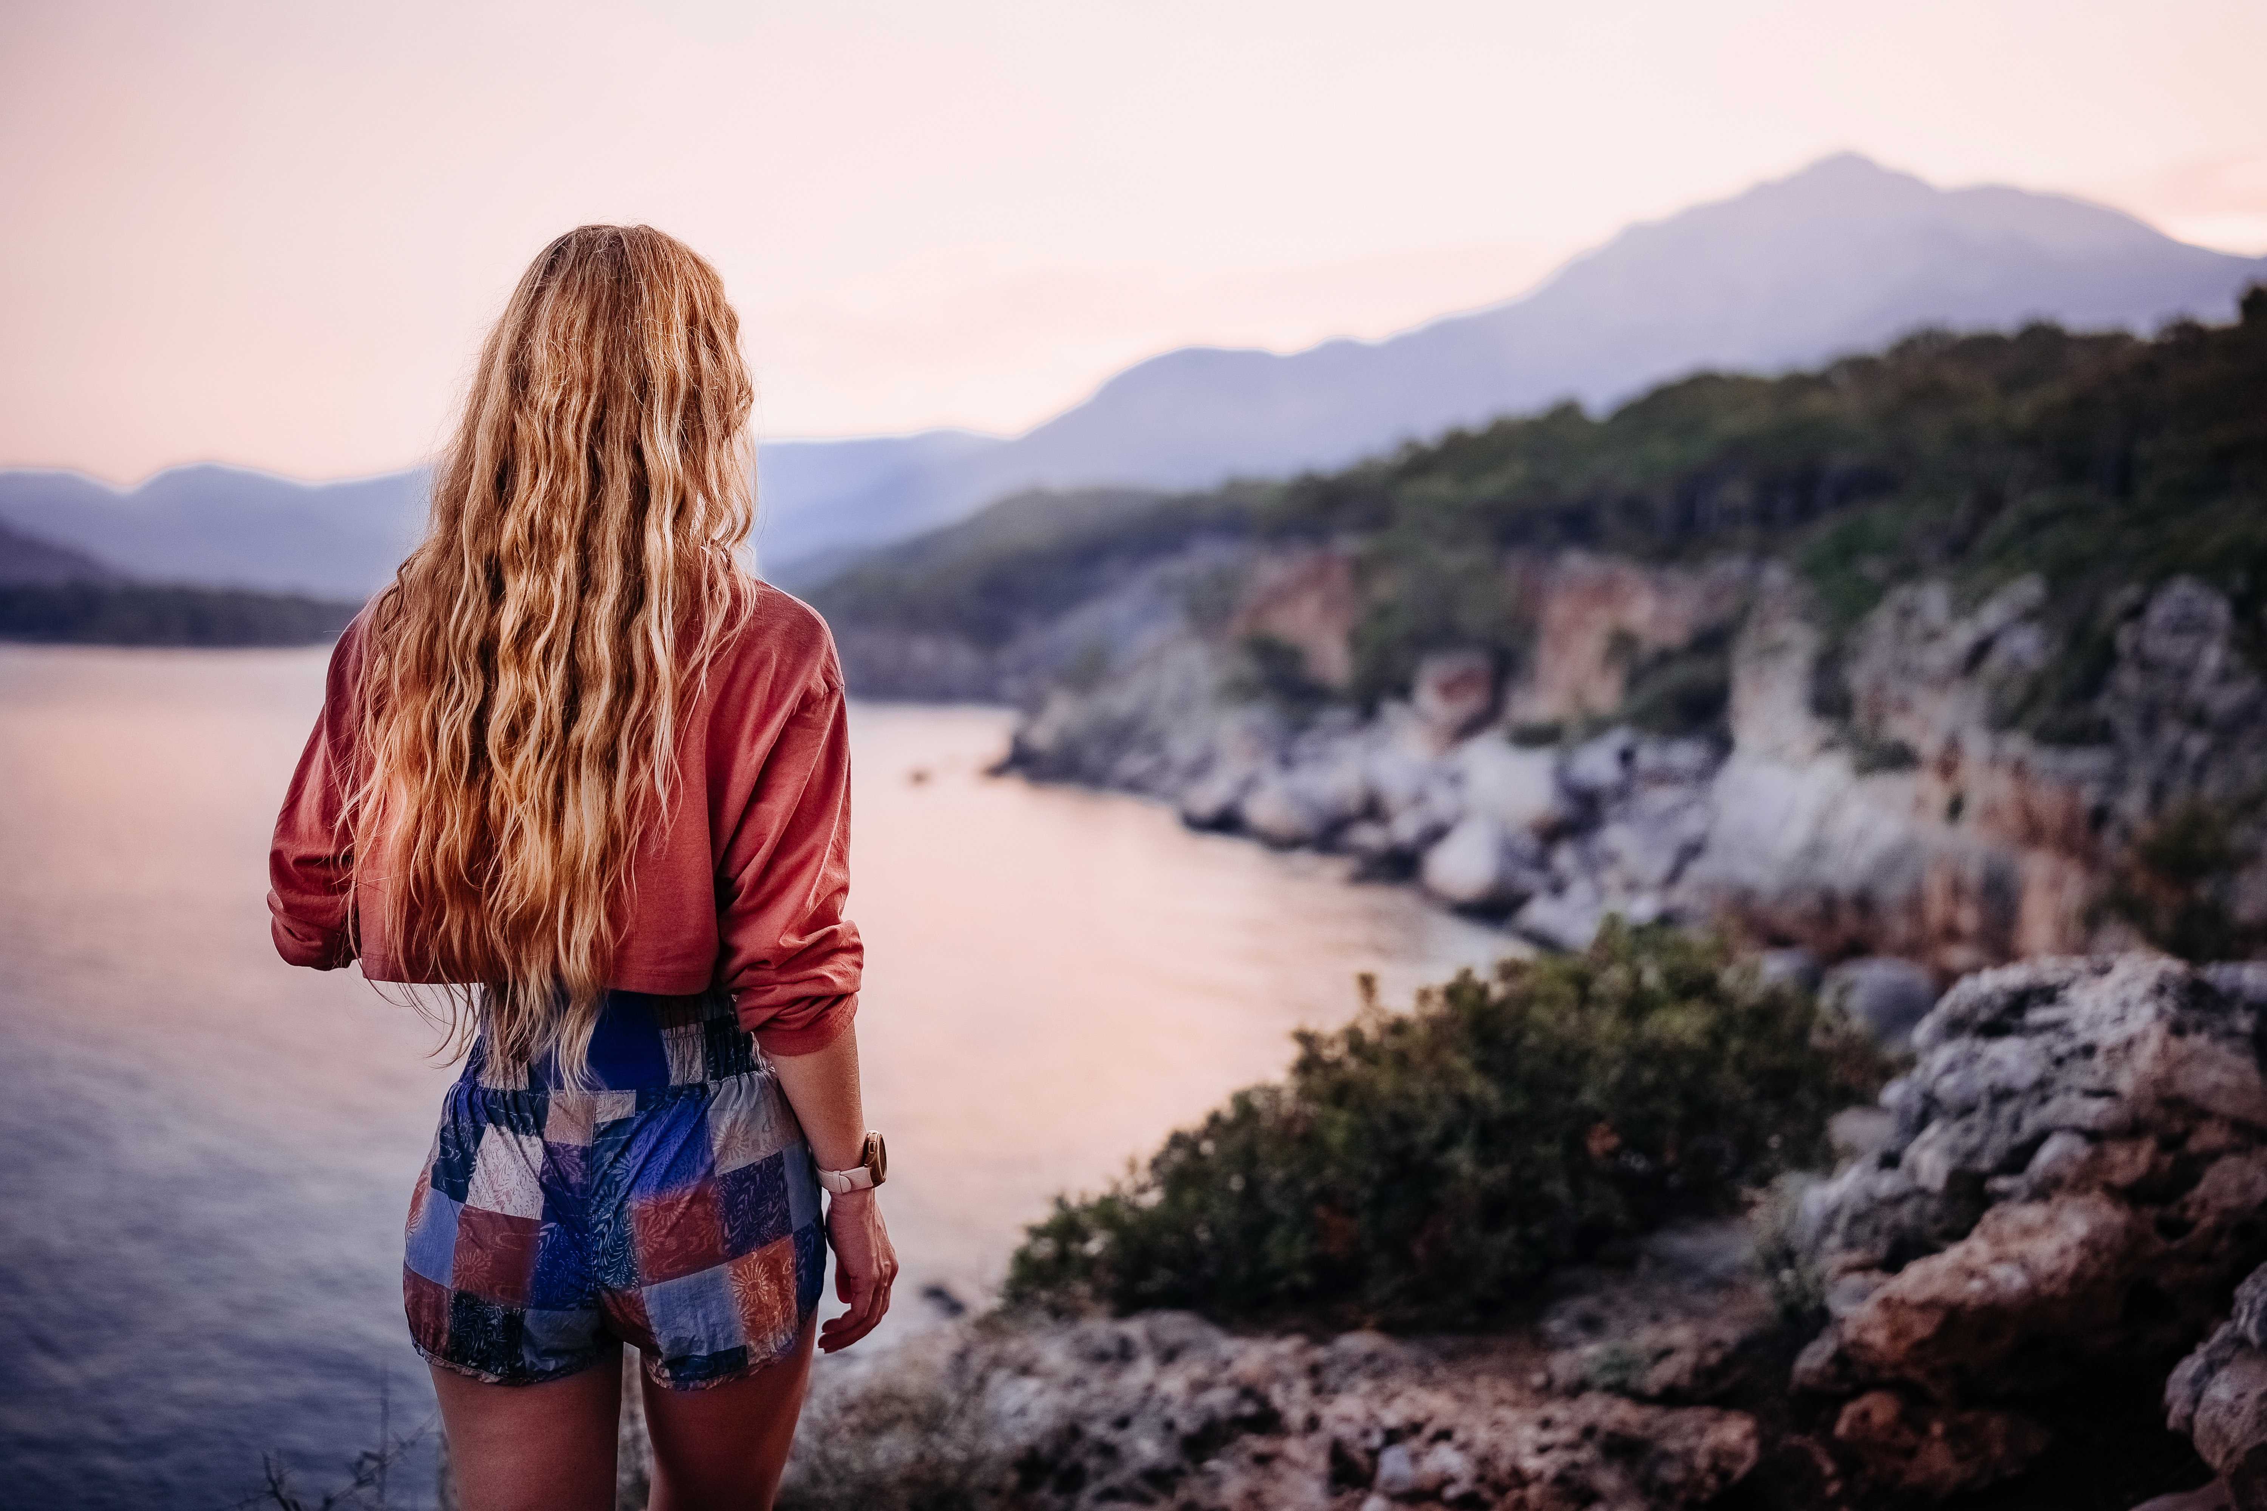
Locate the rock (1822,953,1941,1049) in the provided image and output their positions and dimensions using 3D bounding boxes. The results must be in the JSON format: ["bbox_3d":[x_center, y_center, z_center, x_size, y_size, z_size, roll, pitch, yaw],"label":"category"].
[{"bbox_3d":[6.097,2.040,18.000,0.980,0.780,0.850,1,4,19],"label":"rock"}]

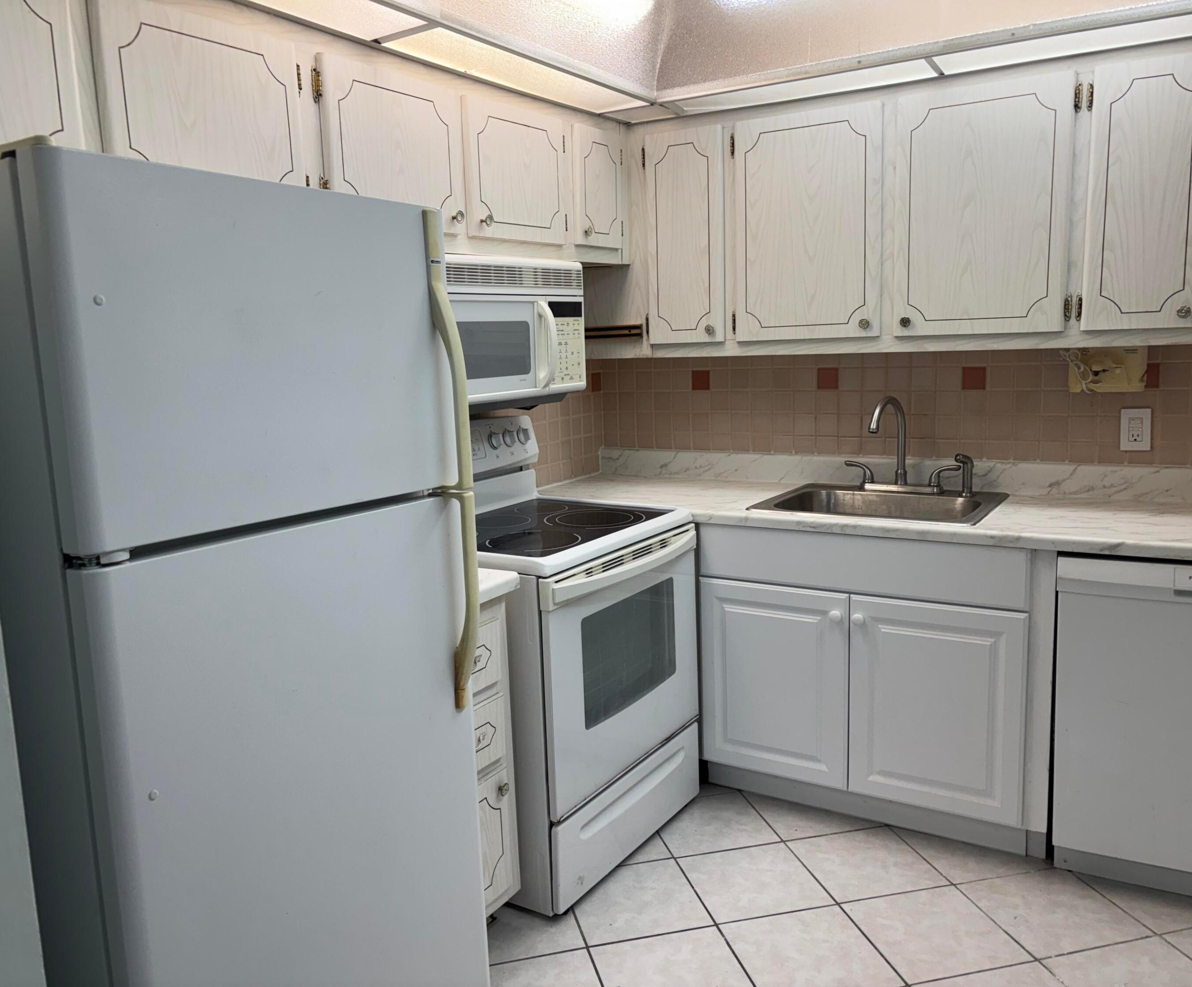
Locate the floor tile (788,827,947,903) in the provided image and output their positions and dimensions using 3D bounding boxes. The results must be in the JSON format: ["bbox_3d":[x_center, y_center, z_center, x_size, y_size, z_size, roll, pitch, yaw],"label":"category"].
[{"bbox_3d":[0.731,1.001,2.678,0.322,0.012,0.322,-4,9,-13],"label":"floor tile"}]

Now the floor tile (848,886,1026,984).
[{"bbox_3d":[0.808,1.048,2.365,0.322,0.012,0.322,-4,9,-13],"label":"floor tile"}]

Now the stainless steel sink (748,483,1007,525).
[{"bbox_3d":[0.860,0.105,2.980,0.641,0.170,0.521,4,11,32],"label":"stainless steel sink"}]

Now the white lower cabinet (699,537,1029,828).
[{"bbox_3d":[0.874,0.443,3.026,0.931,0.767,0.608,4,11,32],"label":"white lower cabinet"}]

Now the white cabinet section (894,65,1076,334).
[{"bbox_3d":[1.113,-0.779,2.786,0.447,0.652,0.310,4,10,32],"label":"white cabinet section"}]

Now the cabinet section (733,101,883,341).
[{"bbox_3d":[0.702,-0.806,3.048,0.453,0.652,0.310,4,10,32],"label":"cabinet section"}]

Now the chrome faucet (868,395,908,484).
[{"bbox_3d":[0.907,-0.152,3.046,0.045,0.285,0.215,6,12,42],"label":"chrome faucet"}]

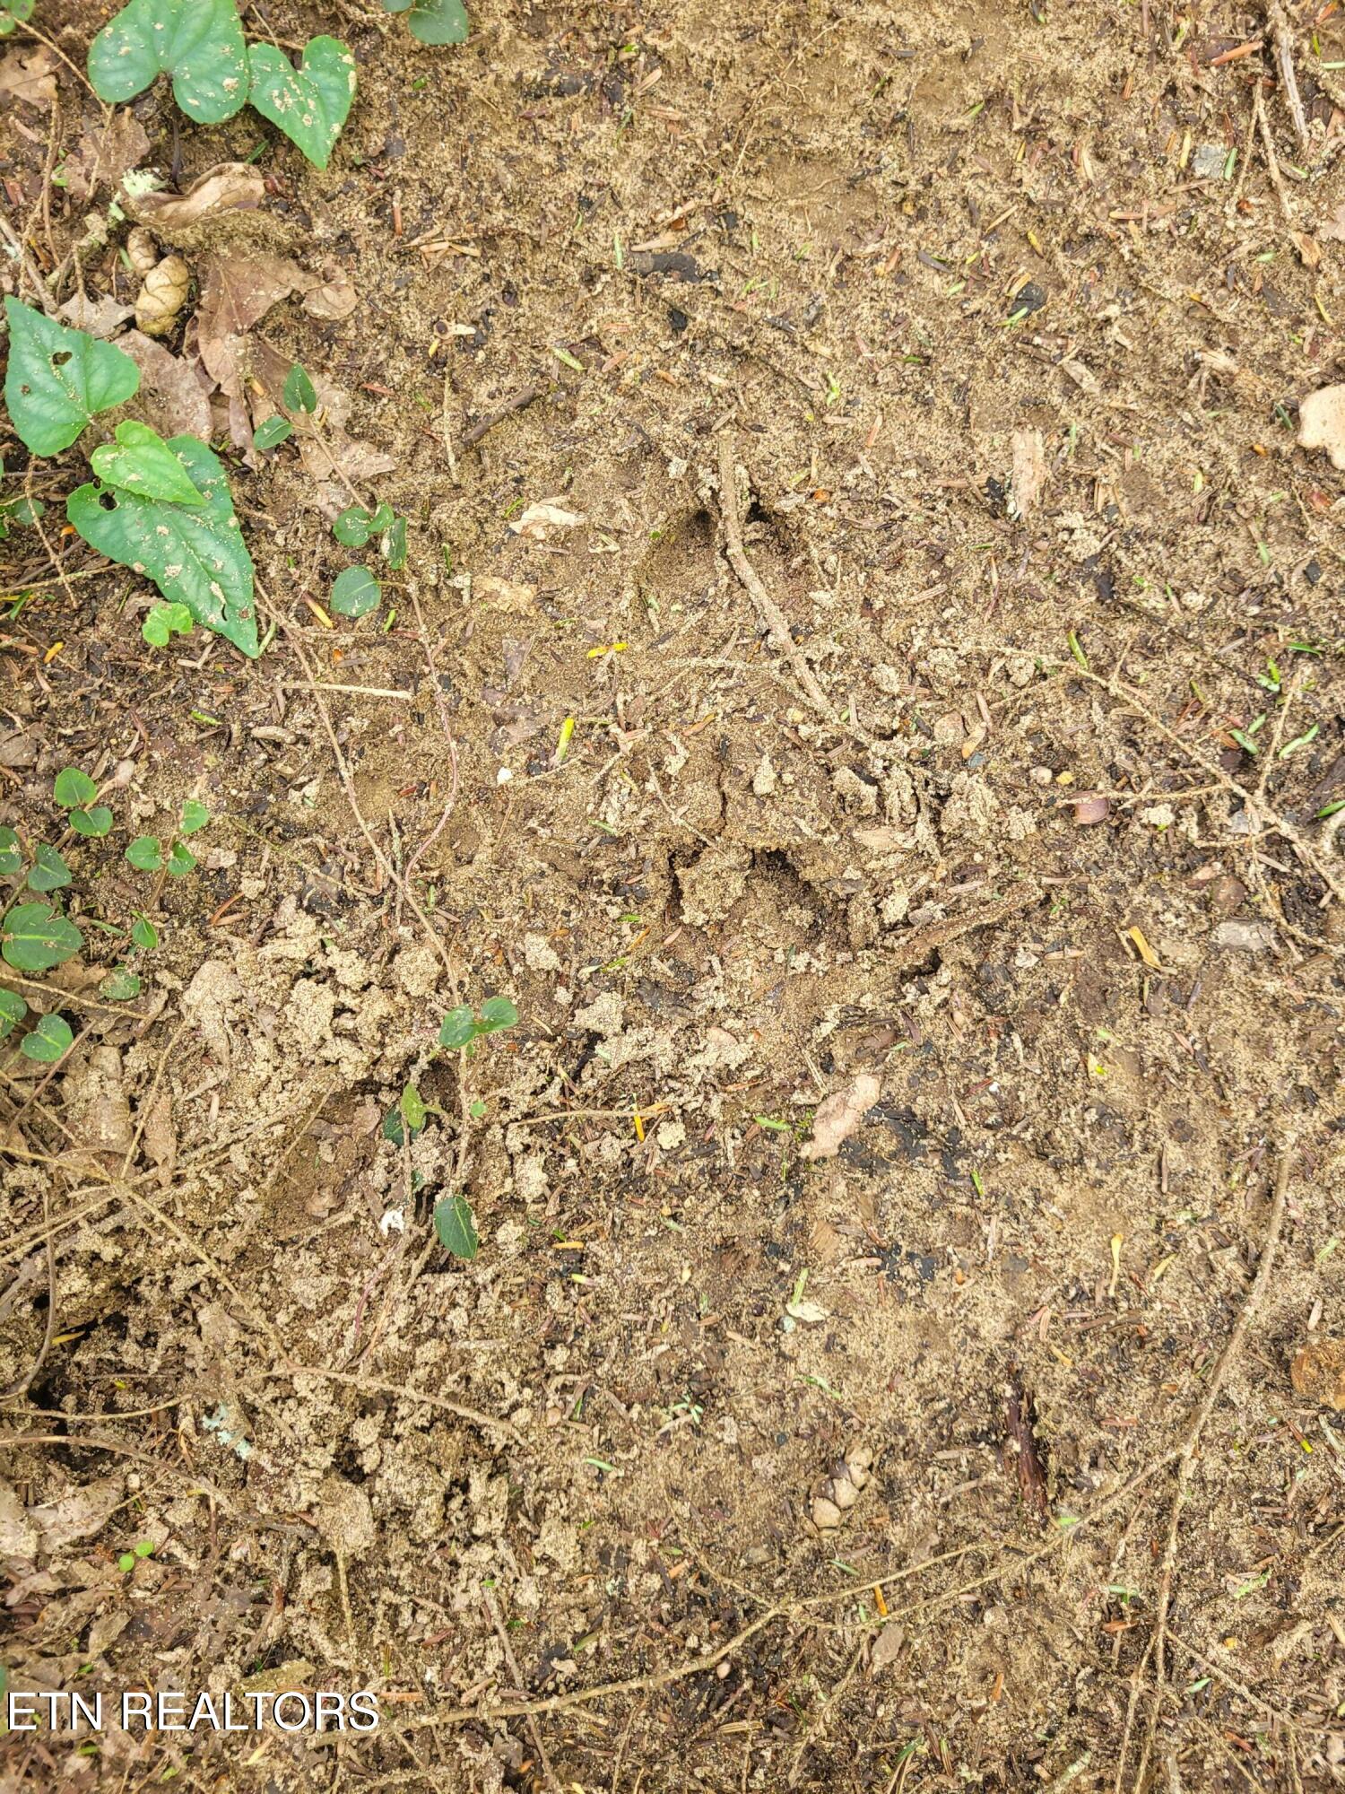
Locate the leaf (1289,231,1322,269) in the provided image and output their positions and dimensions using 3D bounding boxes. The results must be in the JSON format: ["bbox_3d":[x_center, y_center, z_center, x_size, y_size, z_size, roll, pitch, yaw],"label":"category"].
[{"bbox_3d":[0.295,-0.302,0.628,0.010,0.005,0.020,-26,81,-4],"label":"leaf"}]

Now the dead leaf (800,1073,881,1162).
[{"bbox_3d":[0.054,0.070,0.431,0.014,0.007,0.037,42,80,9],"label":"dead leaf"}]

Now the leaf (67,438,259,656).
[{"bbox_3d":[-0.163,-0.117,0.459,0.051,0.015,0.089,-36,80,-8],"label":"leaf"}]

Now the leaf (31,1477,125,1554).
[{"bbox_3d":[-0.192,0.199,0.433,0.032,0.007,0.015,-30,80,-6],"label":"leaf"}]

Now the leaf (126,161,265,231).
[{"bbox_3d":[-0.187,-0.274,0.528,0.052,0.016,0.028,-20,79,-4],"label":"leaf"}]

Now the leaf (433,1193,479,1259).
[{"bbox_3d":[-0.083,0.129,0.524,0.016,0.006,0.025,-14,79,-3],"label":"leaf"}]

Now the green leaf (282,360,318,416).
[{"bbox_3d":[-0.142,-0.193,0.511,0.012,0.005,0.023,-12,78,-2],"label":"green leaf"}]

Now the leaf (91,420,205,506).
[{"bbox_3d":[-0.188,-0.155,0.482,0.047,0.010,0.024,34,80,7],"label":"leaf"}]

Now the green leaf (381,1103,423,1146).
[{"bbox_3d":[-0.112,0.094,0.560,0.015,0.006,0.018,30,82,5],"label":"green leaf"}]

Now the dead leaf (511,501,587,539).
[{"bbox_3d":[-0.054,-0.165,0.591,0.031,0.006,0.017,14,79,3],"label":"dead leaf"}]

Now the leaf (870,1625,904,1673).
[{"bbox_3d":[0.080,0.279,0.500,0.010,0.004,0.017,25,80,5],"label":"leaf"}]

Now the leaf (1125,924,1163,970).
[{"bbox_3d":[0.167,0.018,0.474,0.005,0.002,0.017,-33,80,-7],"label":"leaf"}]

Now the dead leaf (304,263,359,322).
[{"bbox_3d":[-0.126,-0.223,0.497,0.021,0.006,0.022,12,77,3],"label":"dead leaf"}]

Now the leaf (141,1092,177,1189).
[{"bbox_3d":[-0.213,0.100,0.559,0.015,0.007,0.039,-11,81,-2],"label":"leaf"}]

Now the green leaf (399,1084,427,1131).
[{"bbox_3d":[-0.107,0.087,0.555,0.011,0.006,0.019,-11,81,-2],"label":"green leaf"}]

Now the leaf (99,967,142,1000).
[{"bbox_3d":[-0.224,0.035,0.548,0.016,0.005,0.015,-15,79,-3],"label":"leaf"}]

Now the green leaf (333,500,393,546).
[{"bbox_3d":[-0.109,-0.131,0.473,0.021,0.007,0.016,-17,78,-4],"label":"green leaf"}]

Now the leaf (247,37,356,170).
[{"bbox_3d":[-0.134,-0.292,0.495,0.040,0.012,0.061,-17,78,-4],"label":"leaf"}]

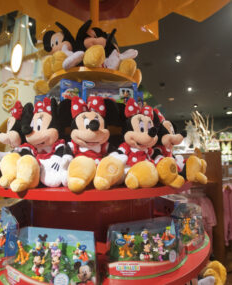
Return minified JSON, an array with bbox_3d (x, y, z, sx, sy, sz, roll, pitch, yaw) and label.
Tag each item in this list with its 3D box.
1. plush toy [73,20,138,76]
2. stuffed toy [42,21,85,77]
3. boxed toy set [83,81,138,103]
[{"bbox_3d":[-0.067,-0.518,1.112,0.310,0.310,0.290,0,-3,-9],"label":"plush toy"},{"bbox_3d":[-0.275,-0.504,1.075,0.240,0.290,0.260,-2,-4,27],"label":"stuffed toy"},{"bbox_3d":[-0.035,-0.167,0.940,0.250,0.200,0.100,0,-3,-7],"label":"boxed toy set"}]

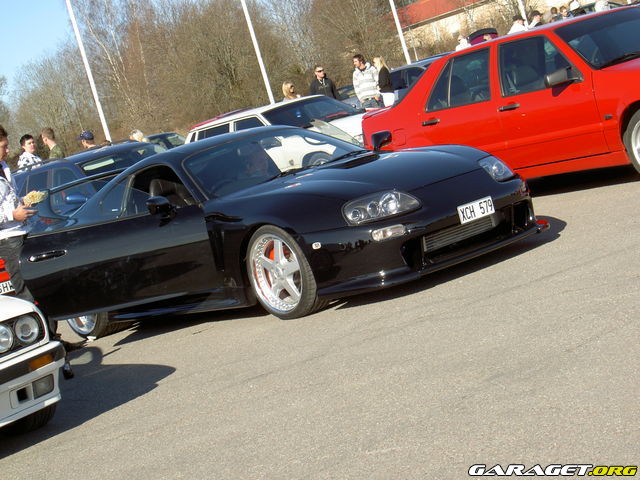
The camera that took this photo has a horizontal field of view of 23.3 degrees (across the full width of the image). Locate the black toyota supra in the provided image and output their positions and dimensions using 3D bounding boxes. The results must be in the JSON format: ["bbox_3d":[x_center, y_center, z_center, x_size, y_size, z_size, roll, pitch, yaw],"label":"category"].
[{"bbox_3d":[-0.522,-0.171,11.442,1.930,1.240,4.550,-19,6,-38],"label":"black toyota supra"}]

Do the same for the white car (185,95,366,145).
[{"bbox_3d":[-0.251,-1.230,20.972,1.690,1.400,4.150,-19,6,-39],"label":"white car"}]

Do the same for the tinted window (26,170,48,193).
[{"bbox_3d":[-3.444,-0.582,18.845,0.060,0.400,0.600,-2,-4,-37],"label":"tinted window"}]

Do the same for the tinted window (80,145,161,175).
[{"bbox_3d":[-2.182,-0.879,18.234,1.300,0.120,0.660,-19,51,-37],"label":"tinted window"}]

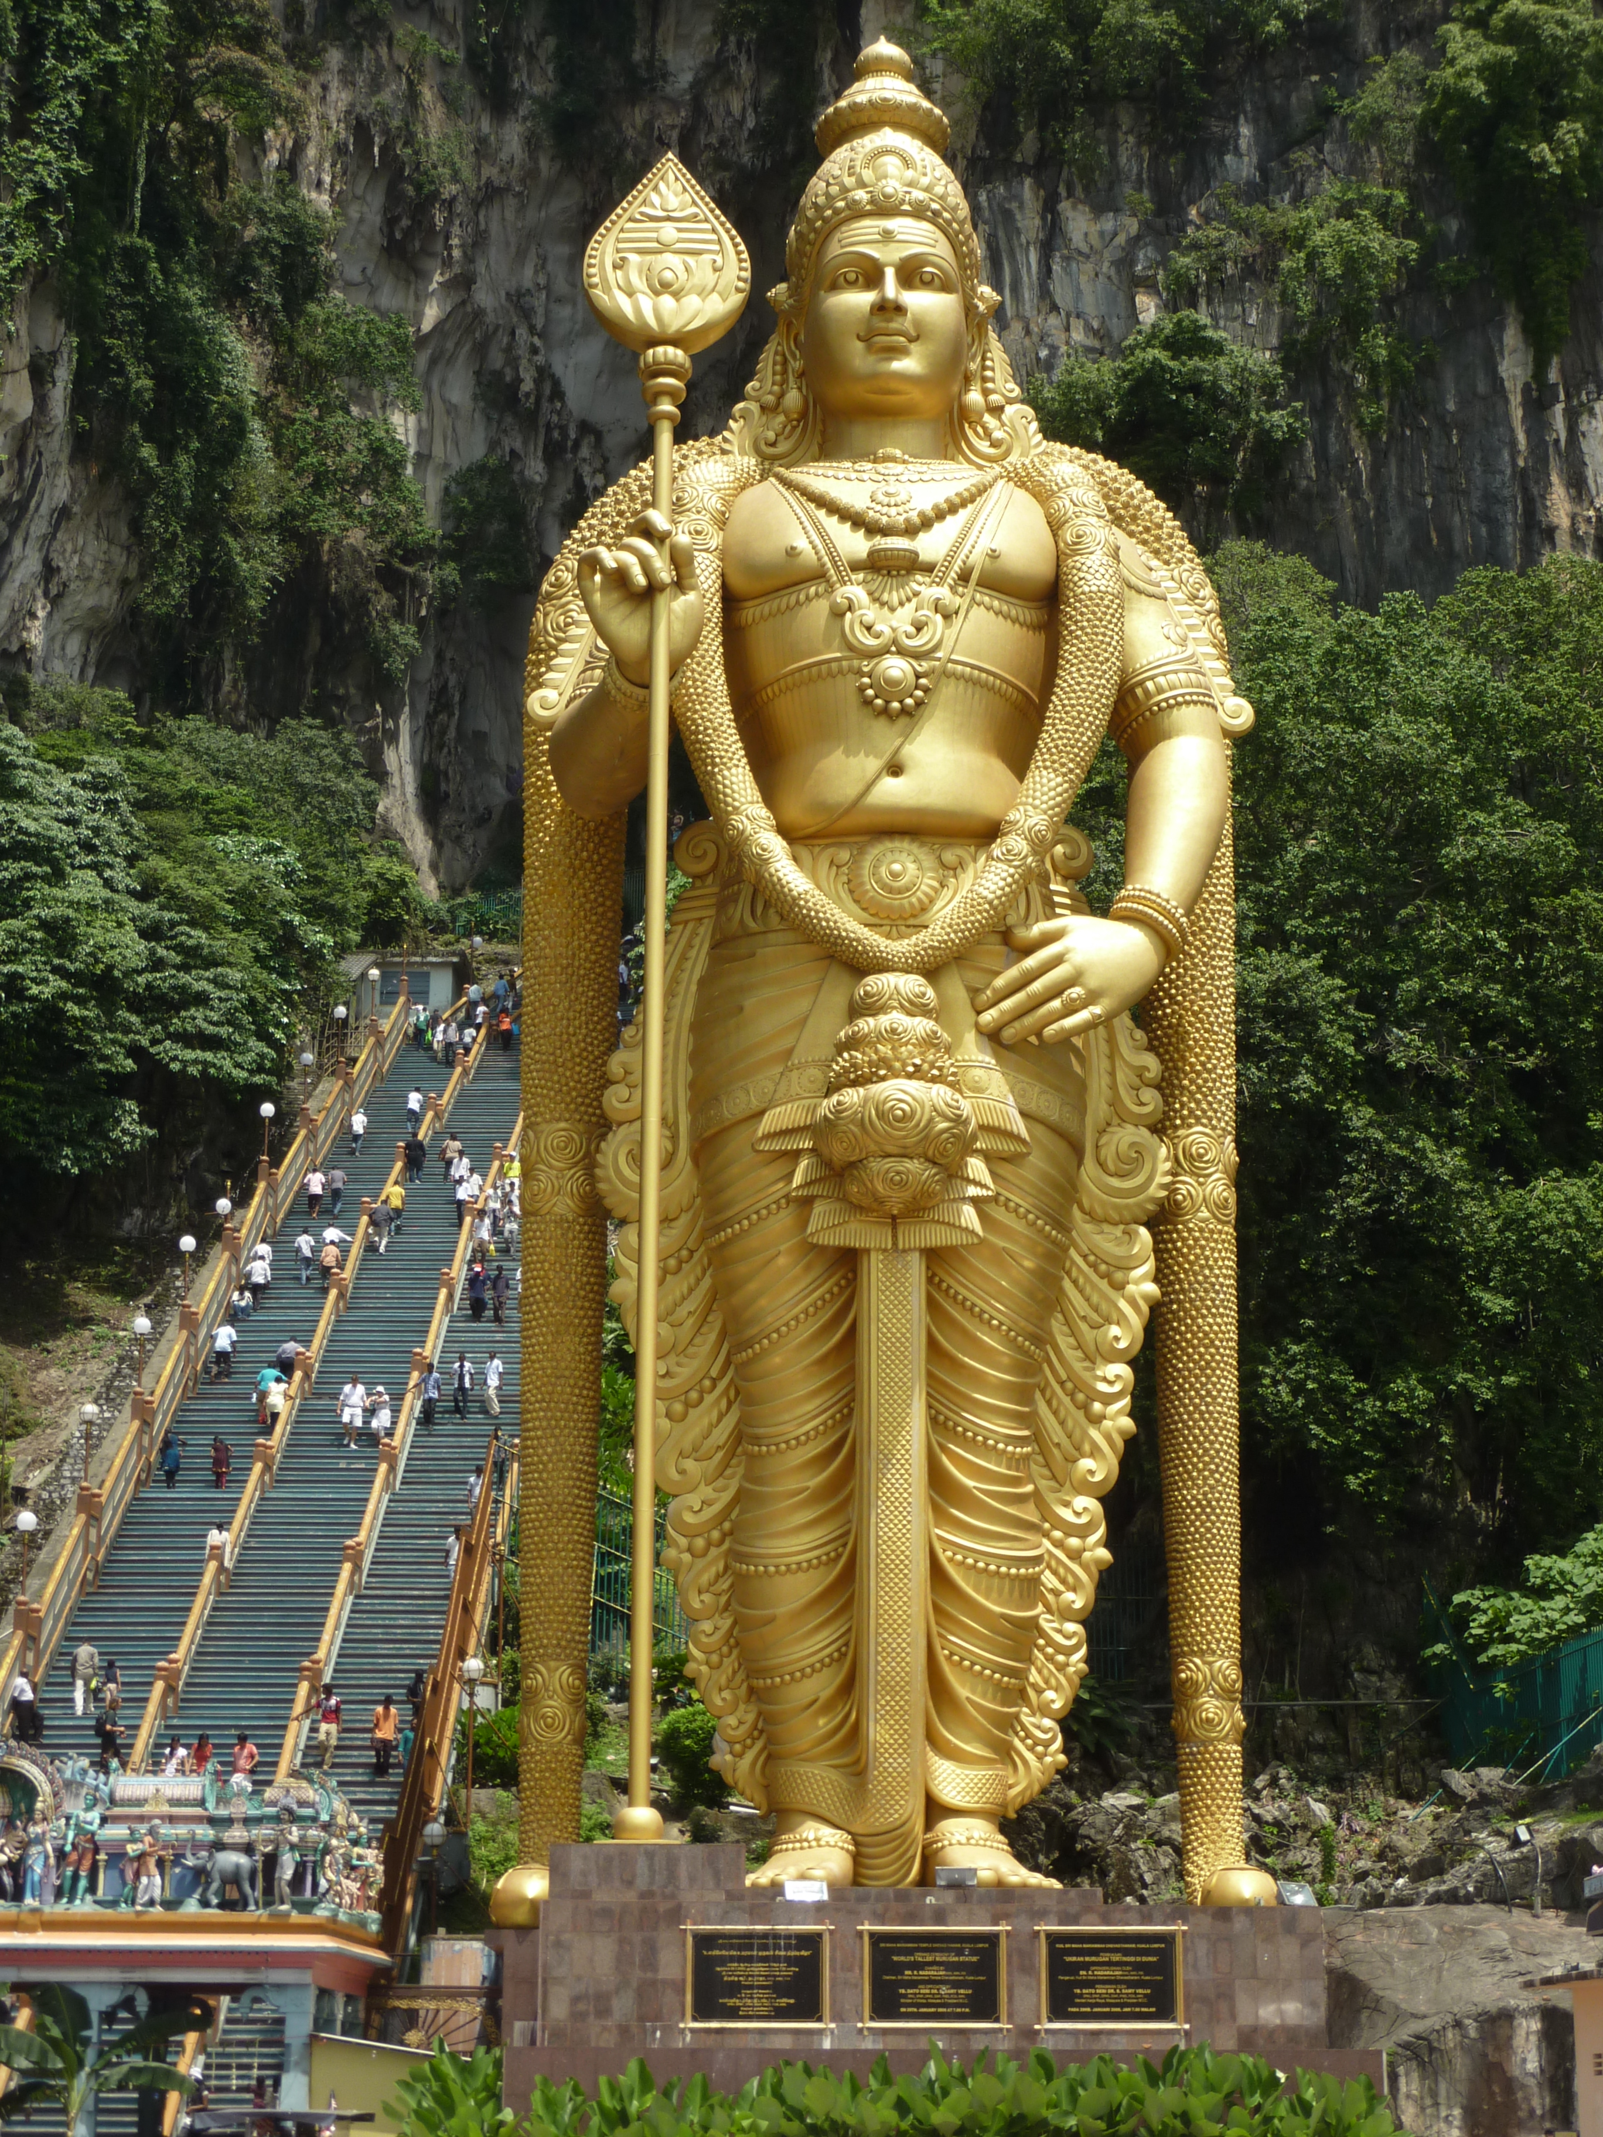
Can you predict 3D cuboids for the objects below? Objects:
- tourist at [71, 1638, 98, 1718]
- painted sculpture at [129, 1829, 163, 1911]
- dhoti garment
[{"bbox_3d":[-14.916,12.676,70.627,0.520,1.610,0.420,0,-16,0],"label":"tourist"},{"bbox_3d":[-9.914,12.124,51.367,0.480,1.210,0.420,12,-20,-35],"label":"painted sculpture"},{"bbox_3d":[1.550,5.246,62.773,7.500,19.370,5.200,0,-16,0],"label":"dhoti garment"}]

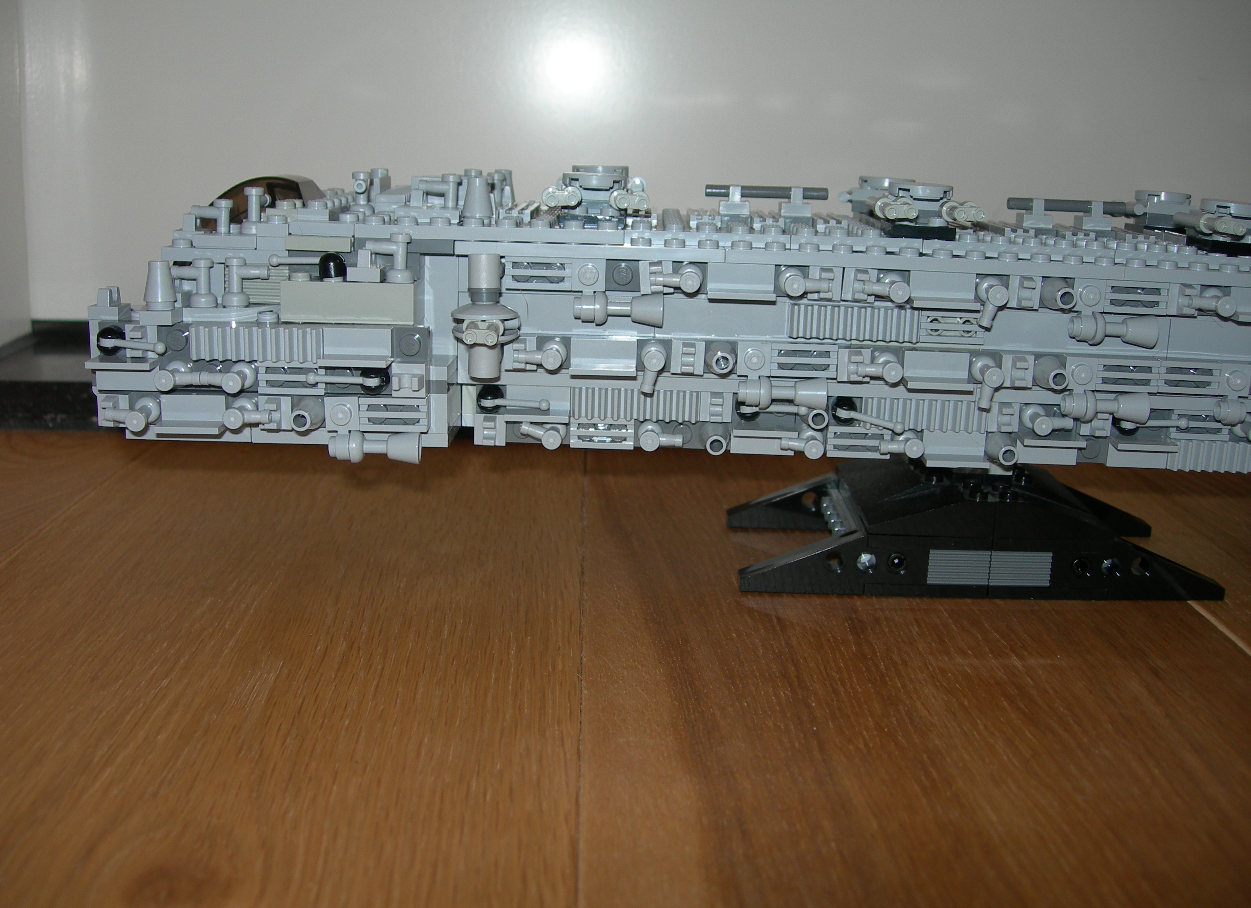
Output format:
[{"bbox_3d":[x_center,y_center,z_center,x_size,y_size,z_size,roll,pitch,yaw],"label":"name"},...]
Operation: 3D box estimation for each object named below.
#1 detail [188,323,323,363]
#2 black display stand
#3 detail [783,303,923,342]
[{"bbox_3d":[-0.086,-0.026,0.320,0.032,0.008,0.006,2,14,0],"label":"detail"},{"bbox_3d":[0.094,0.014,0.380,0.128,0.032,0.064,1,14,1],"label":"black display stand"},{"bbox_3d":[0.054,-0.031,0.326,0.032,0.008,0.006,2,14,0],"label":"detail"}]

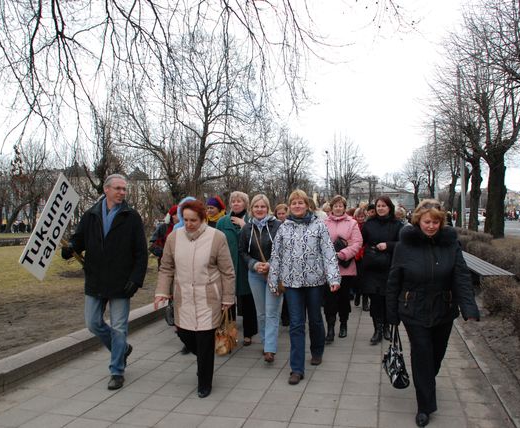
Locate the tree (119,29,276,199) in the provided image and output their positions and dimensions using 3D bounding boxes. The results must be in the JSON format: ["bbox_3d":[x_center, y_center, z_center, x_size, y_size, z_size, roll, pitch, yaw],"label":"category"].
[{"bbox_3d":[-4.163,-5.322,32.000,10.520,14.070,10.000,-1,0,0],"label":"tree"}]

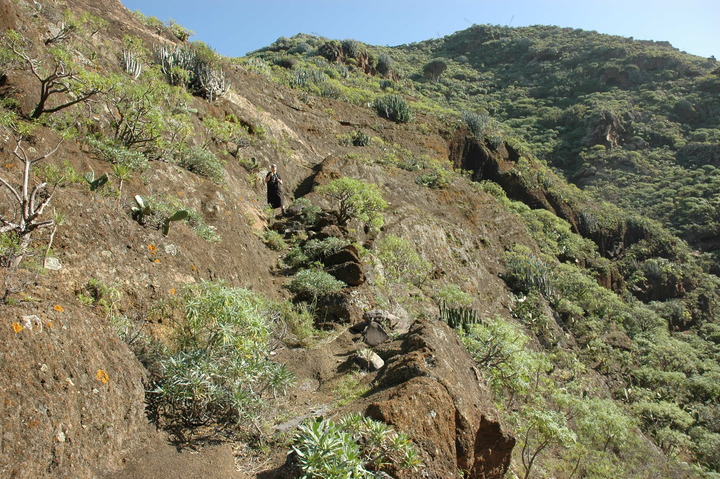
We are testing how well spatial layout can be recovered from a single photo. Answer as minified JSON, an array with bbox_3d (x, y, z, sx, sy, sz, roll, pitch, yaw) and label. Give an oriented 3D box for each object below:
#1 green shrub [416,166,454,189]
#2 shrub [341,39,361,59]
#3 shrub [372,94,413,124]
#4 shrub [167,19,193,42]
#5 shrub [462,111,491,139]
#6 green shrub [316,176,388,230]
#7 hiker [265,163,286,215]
[{"bbox_3d":[3.778,-3.102,27.000,1.844,1.068,1.623,0,-3,0],"label":"green shrub"},{"bbox_3d":[-1.024,-23.008,65.000,2.544,2.337,2.290,0,-4,-1],"label":"shrub"},{"bbox_3d":[2.108,-8.497,35.000,2.491,1.762,2.242,0,-4,3],"label":"shrub"},{"bbox_3d":[-10.704,-12.394,32.000,1.496,1.381,1.316,0,-3,0],"label":"shrub"},{"bbox_3d":[9.068,-8.951,42.000,2.114,2.114,1.860,0,-3,0],"label":"shrub"},{"bbox_3d":[-0.222,-1.067,16.000,2.071,1.553,1.822,0,-3,0],"label":"green shrub"},{"bbox_3d":[-2.741,-1.603,17.300,0.580,1.660,0.420,1,-4,-12],"label":"hiker"}]

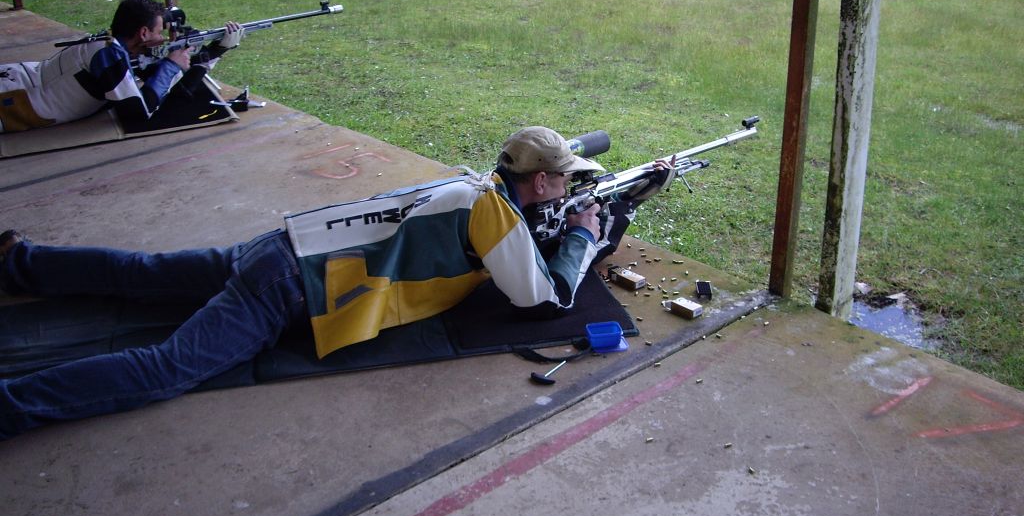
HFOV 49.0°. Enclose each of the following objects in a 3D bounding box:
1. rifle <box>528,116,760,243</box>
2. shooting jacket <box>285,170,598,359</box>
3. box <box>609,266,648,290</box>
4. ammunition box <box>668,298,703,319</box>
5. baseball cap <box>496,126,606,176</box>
[{"bbox_3d":[0.406,-0.231,3.422,1.120,0.235,0.090,-21,32,-38],"label":"rifle"},{"bbox_3d":[-0.157,-0.045,3.154,0.870,0.410,0.550,-7,25,-4],"label":"shooting jacket"},{"bbox_3d":[0.351,0.064,3.397,0.042,0.027,0.098,-21,32,-38],"label":"box"},{"bbox_3d":[0.501,0.143,3.220,0.042,0.026,0.078,-23,32,-40],"label":"ammunition box"},{"bbox_3d":[0.108,-0.294,3.076,0.280,0.135,0.180,-6,25,-22],"label":"baseball cap"}]

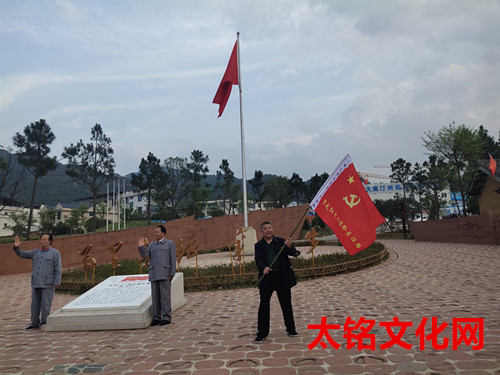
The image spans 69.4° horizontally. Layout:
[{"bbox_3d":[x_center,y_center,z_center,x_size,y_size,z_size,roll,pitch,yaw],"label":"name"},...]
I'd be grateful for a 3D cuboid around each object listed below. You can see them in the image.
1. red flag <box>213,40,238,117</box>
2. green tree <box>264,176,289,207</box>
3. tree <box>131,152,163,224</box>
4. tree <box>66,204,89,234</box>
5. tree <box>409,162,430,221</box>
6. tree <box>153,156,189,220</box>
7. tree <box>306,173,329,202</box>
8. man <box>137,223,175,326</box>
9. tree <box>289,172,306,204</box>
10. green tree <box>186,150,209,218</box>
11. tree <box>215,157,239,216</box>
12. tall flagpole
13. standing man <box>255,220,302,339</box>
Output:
[{"bbox_3d":[-1.092,-4.854,16.000,1.094,3.500,0.600,-2,-7,-3],"label":"red flag"},{"bbox_3d":[3.640,1.120,48.000,3.283,5.056,3.283,-3,-7,4],"label":"green tree"},{"bbox_3d":[-10.606,0.147,37.000,3.115,7.549,3.115,0,-7,-16],"label":"tree"},{"bbox_3d":[-14.305,2.689,29.944,1.750,2.560,1.750,-2,-6,0],"label":"tree"},{"bbox_3d":[16.929,0.572,36.066,2.100,6.200,2.100,-2,-6,0],"label":"tree"},{"bbox_3d":[-8.808,0.207,40.000,3.788,7.398,3.788,-1,-7,-12],"label":"tree"},{"bbox_3d":[8.632,0.372,46.177,2.800,4.620,2.700,-2,-6,0],"label":"tree"},{"bbox_3d":[-1.634,1.546,6.380,0.600,1.730,0.450,-4,-6,13],"label":"man"},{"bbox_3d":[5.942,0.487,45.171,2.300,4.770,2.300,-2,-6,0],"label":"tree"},{"bbox_3d":[-4.976,-0.177,34.227,2.100,6.770,2.100,-2,-6,0],"label":"green tree"},{"bbox_3d":[-2.875,0.139,44.000,2.778,7.398,2.778,-2,-7,-4],"label":"tree"},{"bbox_3d":[-0.416,-3.311,19.756,0.180,10.840,0.180,-2,-6,0],"label":"tall flagpole"},{"bbox_3d":[0.390,1.347,5.300,0.641,1.676,0.500,-2,-7,-3],"label":"standing man"}]

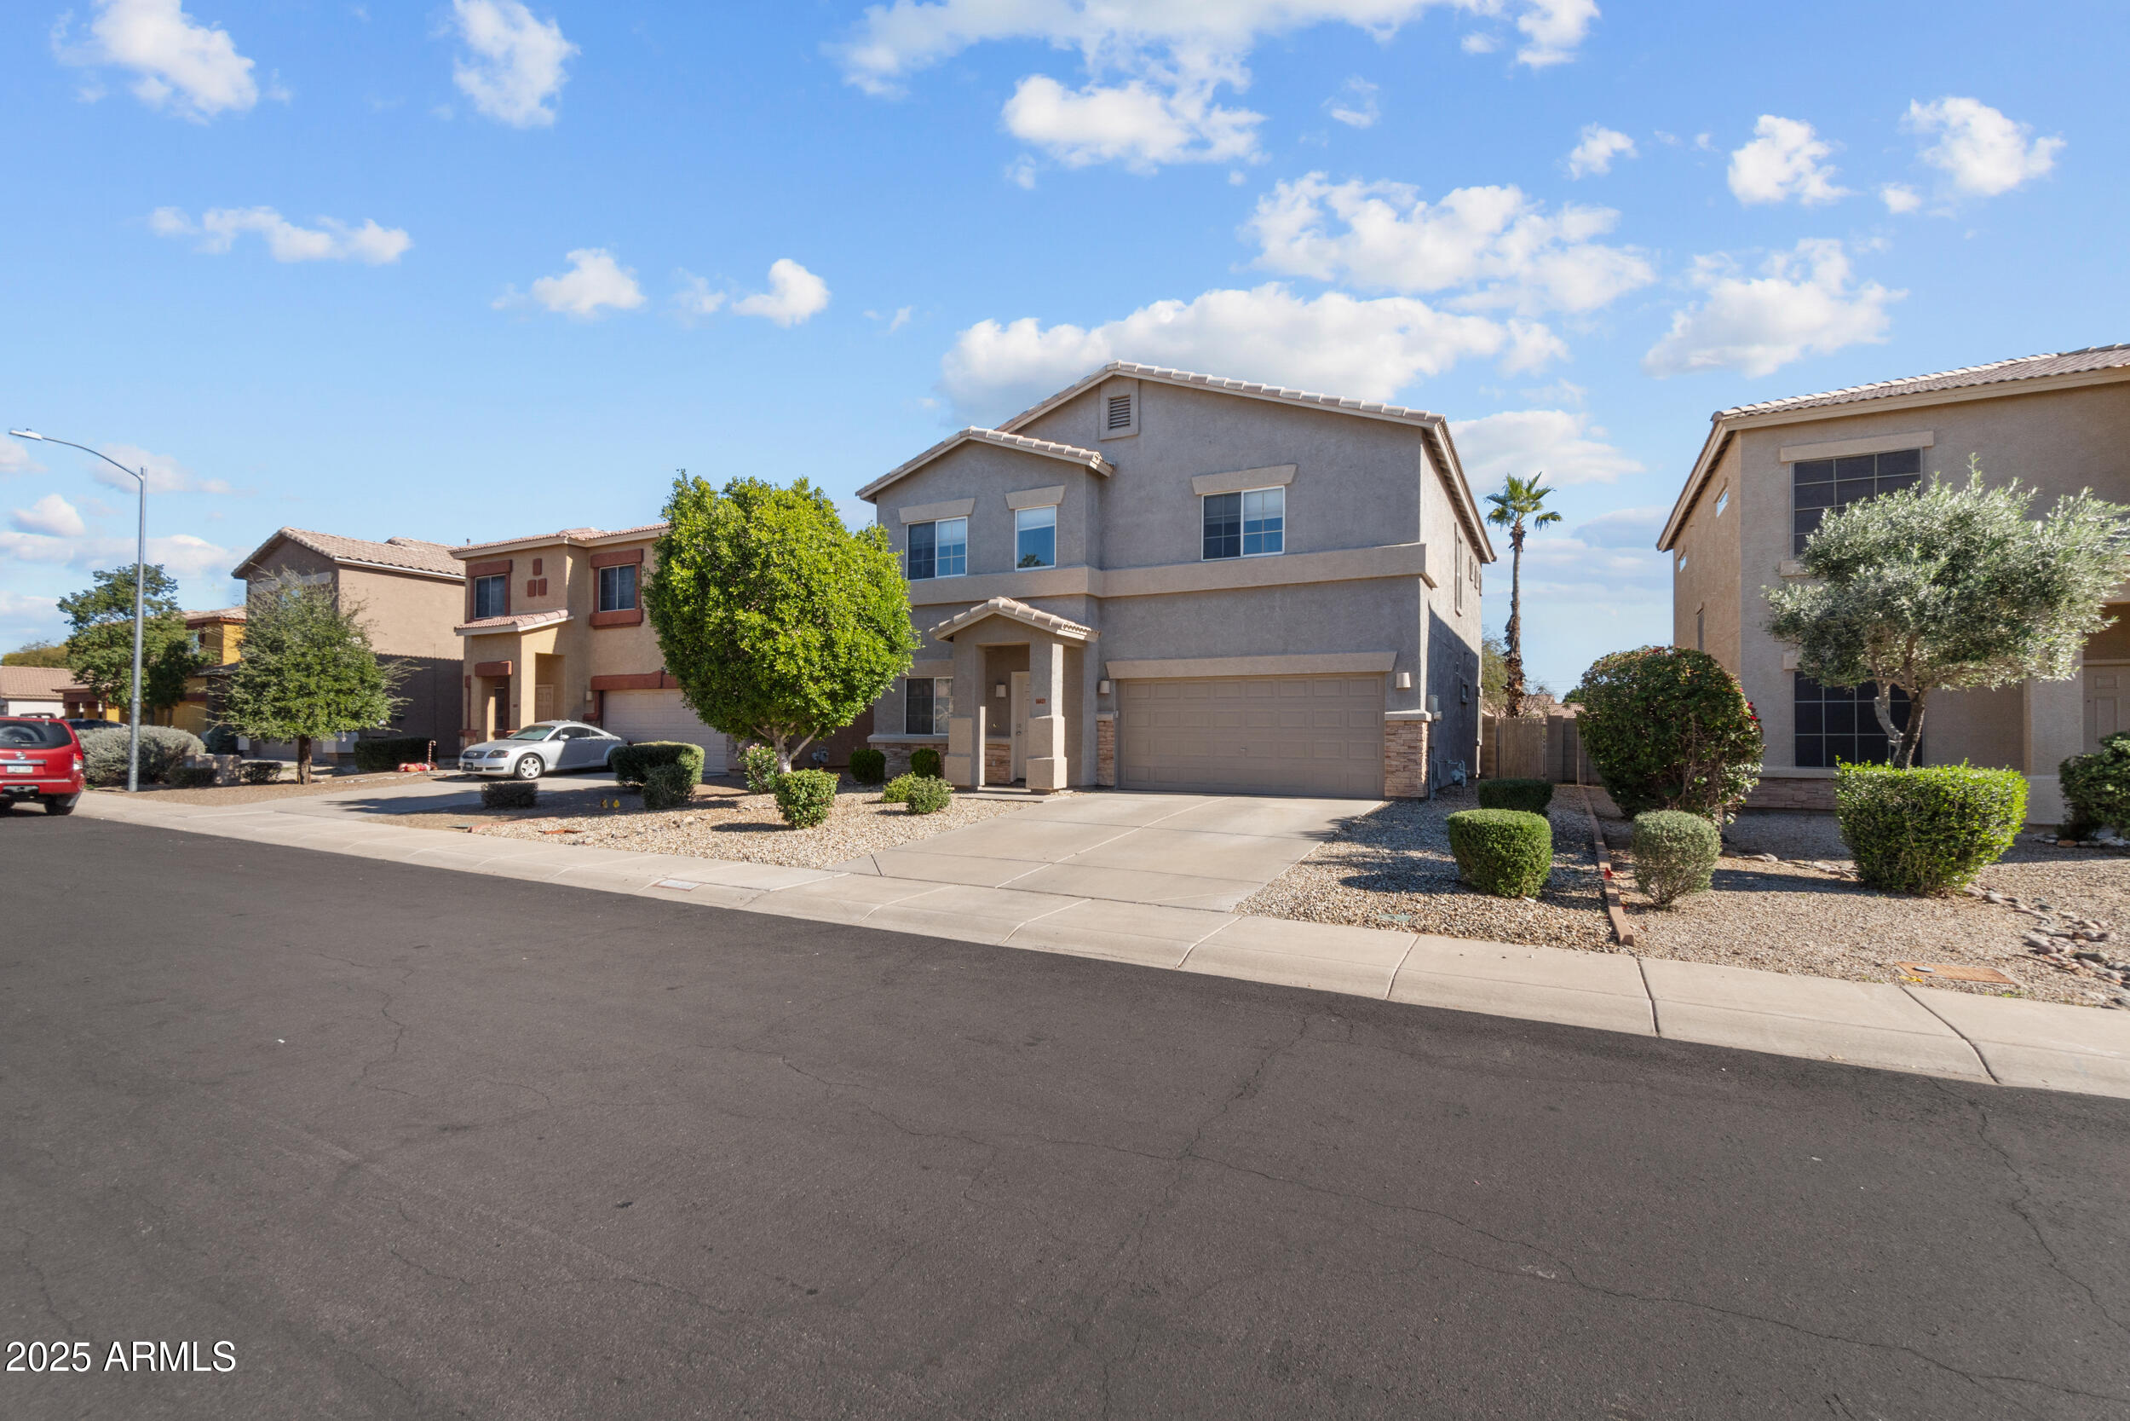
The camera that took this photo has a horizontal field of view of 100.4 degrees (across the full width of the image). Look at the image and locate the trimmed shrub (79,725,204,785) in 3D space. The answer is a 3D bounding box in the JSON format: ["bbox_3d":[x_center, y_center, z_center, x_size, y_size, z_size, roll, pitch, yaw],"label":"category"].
[{"bbox_3d":[-24.936,1.176,23.880,2.600,1.580,2.100,0,-2,29],"label":"trimmed shrub"}]

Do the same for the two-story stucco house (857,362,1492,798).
[{"bbox_3d":[3.660,-2.409,21.932,11.800,8.180,14.250,0,-2,29],"label":"two-story stucco house"}]

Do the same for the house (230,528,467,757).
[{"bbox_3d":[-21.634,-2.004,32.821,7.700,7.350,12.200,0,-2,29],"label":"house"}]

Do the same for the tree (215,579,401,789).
[{"bbox_3d":[-17.912,-0.759,21.246,3.500,5.005,3.500,0,-1,30],"label":"tree"}]

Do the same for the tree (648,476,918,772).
[{"bbox_3d":[-5.221,-1.343,16.756,4.808,6.018,4.808,0,-1,30],"label":"tree"}]

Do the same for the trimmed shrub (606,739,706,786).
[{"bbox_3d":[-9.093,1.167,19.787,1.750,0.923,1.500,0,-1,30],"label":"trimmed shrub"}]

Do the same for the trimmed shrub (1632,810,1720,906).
[{"bbox_3d":[5.585,1.319,8.156,0.700,0.880,0.700,0,-2,29],"label":"trimmed shrub"}]

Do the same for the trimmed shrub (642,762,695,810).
[{"bbox_3d":[-7.340,1.368,16.502,0.920,0.870,0.920,0,-2,29],"label":"trimmed shrub"}]

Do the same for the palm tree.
[{"bbox_3d":[16.779,-3.443,32.543,2.546,10.467,2.546,0,-1,30],"label":"palm tree"}]

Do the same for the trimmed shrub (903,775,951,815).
[{"bbox_3d":[-2.274,1.379,14.620,0.790,0.612,0.770,0,-1,0],"label":"trimmed shrub"}]

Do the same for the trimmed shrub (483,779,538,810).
[{"bbox_3d":[-10.726,1.589,17.164,0.930,0.570,0.850,0,-2,29],"label":"trimmed shrub"}]

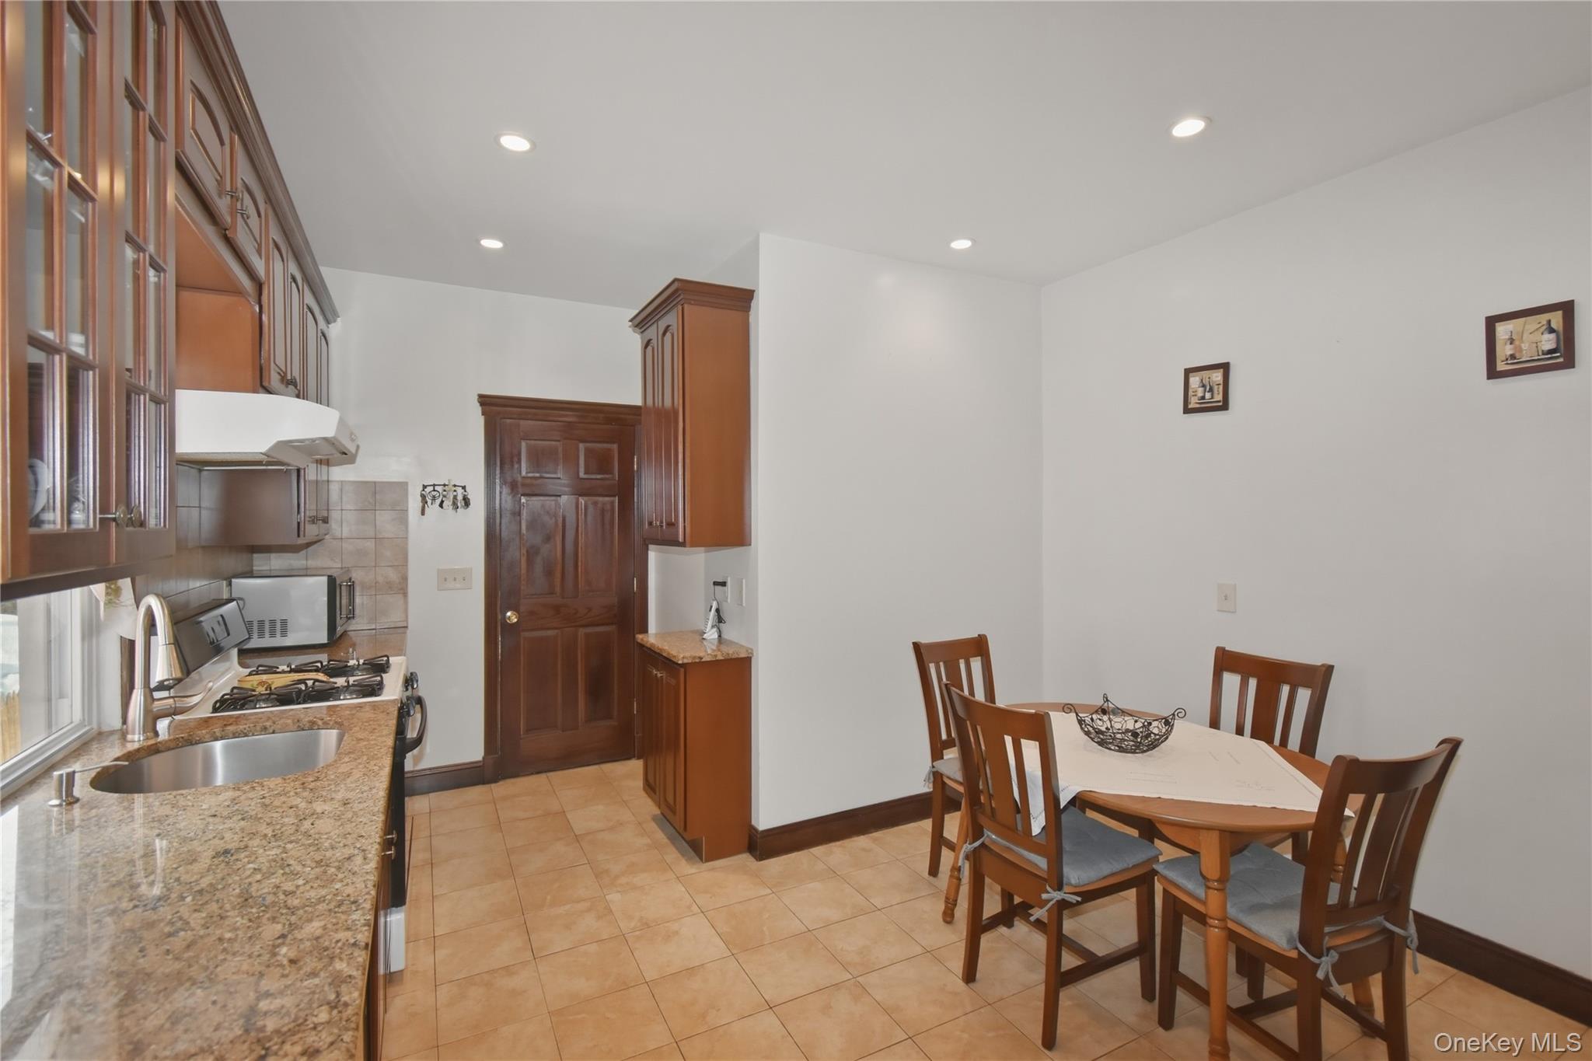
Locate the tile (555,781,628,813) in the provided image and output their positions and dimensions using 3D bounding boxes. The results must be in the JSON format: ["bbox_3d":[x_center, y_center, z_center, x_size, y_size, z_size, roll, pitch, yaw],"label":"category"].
[{"bbox_3d":[-1.129,1.457,3.617,0.300,0.010,0.295,0,1,-28],"label":"tile"}]

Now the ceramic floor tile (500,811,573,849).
[{"bbox_3d":[-1.298,1.510,3.340,0.307,0.010,0.303,0,0,-29],"label":"ceramic floor tile"}]

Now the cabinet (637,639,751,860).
[{"bbox_3d":[-0.527,1.034,3.336,0.349,0.936,0.711,0,0,-29],"label":"cabinet"}]

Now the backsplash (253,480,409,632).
[{"bbox_3d":[-2.382,0.131,3.425,0.654,0.794,0.010,0,1,-30],"label":"backsplash"}]

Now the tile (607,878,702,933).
[{"bbox_3d":[-0.547,1.439,2.550,0.295,0.009,0.293,0,0,-29],"label":"tile"}]

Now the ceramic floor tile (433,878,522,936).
[{"bbox_3d":[-1.212,1.439,2.531,0.295,0.009,0.293,0,0,-29],"label":"ceramic floor tile"}]

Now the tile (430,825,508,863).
[{"bbox_3d":[-1.513,1.454,3.081,0.298,0.010,0.296,0,0,-28],"label":"tile"}]

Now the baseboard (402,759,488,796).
[{"bbox_3d":[-1.947,1.375,3.686,0.390,0.148,0.018,0,1,-30],"label":"baseboard"}]

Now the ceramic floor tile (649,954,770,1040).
[{"bbox_3d":[-0.282,1.474,2.099,0.300,0.010,0.295,0,1,-28],"label":"ceramic floor tile"}]

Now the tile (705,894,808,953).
[{"bbox_3d":[-0.152,1.454,2.461,0.298,0.010,0.296,0,0,-28],"label":"tile"}]

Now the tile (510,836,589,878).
[{"bbox_3d":[-1.092,1.439,2.925,0.295,0.009,0.293,0,0,-29],"label":"tile"}]

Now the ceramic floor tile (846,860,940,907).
[{"bbox_3d":[0.400,1.515,2.842,0.307,0.010,0.303,0,0,-29],"label":"ceramic floor tile"}]

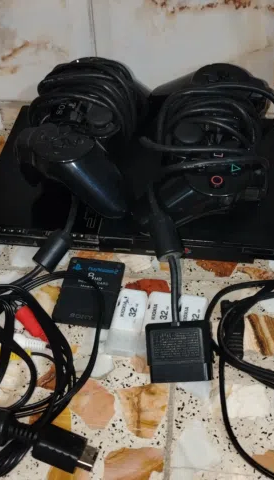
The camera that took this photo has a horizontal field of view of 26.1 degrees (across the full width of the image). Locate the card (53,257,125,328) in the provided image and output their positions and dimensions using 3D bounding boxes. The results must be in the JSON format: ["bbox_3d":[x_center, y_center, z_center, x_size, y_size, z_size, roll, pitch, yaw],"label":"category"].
[{"bbox_3d":[-0.033,0.039,0.425,0.043,0.008,0.057,6,48,8],"label":"card"}]

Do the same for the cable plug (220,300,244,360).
[{"bbox_3d":[0.064,0.062,0.399,0.015,0.011,0.047,-1,48,2],"label":"cable plug"}]

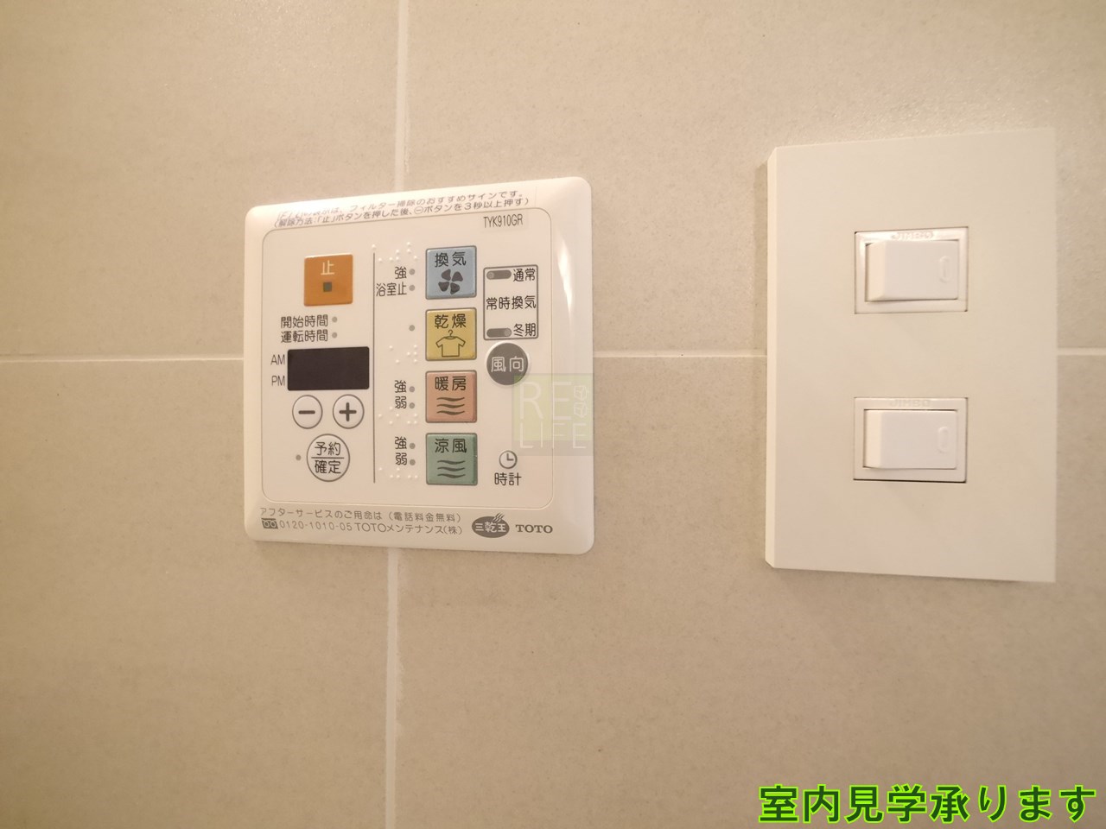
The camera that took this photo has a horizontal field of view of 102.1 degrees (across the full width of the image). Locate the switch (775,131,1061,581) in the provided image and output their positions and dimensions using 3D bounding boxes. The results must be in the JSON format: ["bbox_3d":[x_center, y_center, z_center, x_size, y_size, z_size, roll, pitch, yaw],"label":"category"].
[{"bbox_3d":[0.098,-0.016,0.125,0.070,0.120,0.010,0,0,8],"label":"switch"}]

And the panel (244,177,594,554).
[{"bbox_3d":[-0.048,-0.015,0.144,0.121,0.117,0.011,0,0,8],"label":"panel"}]

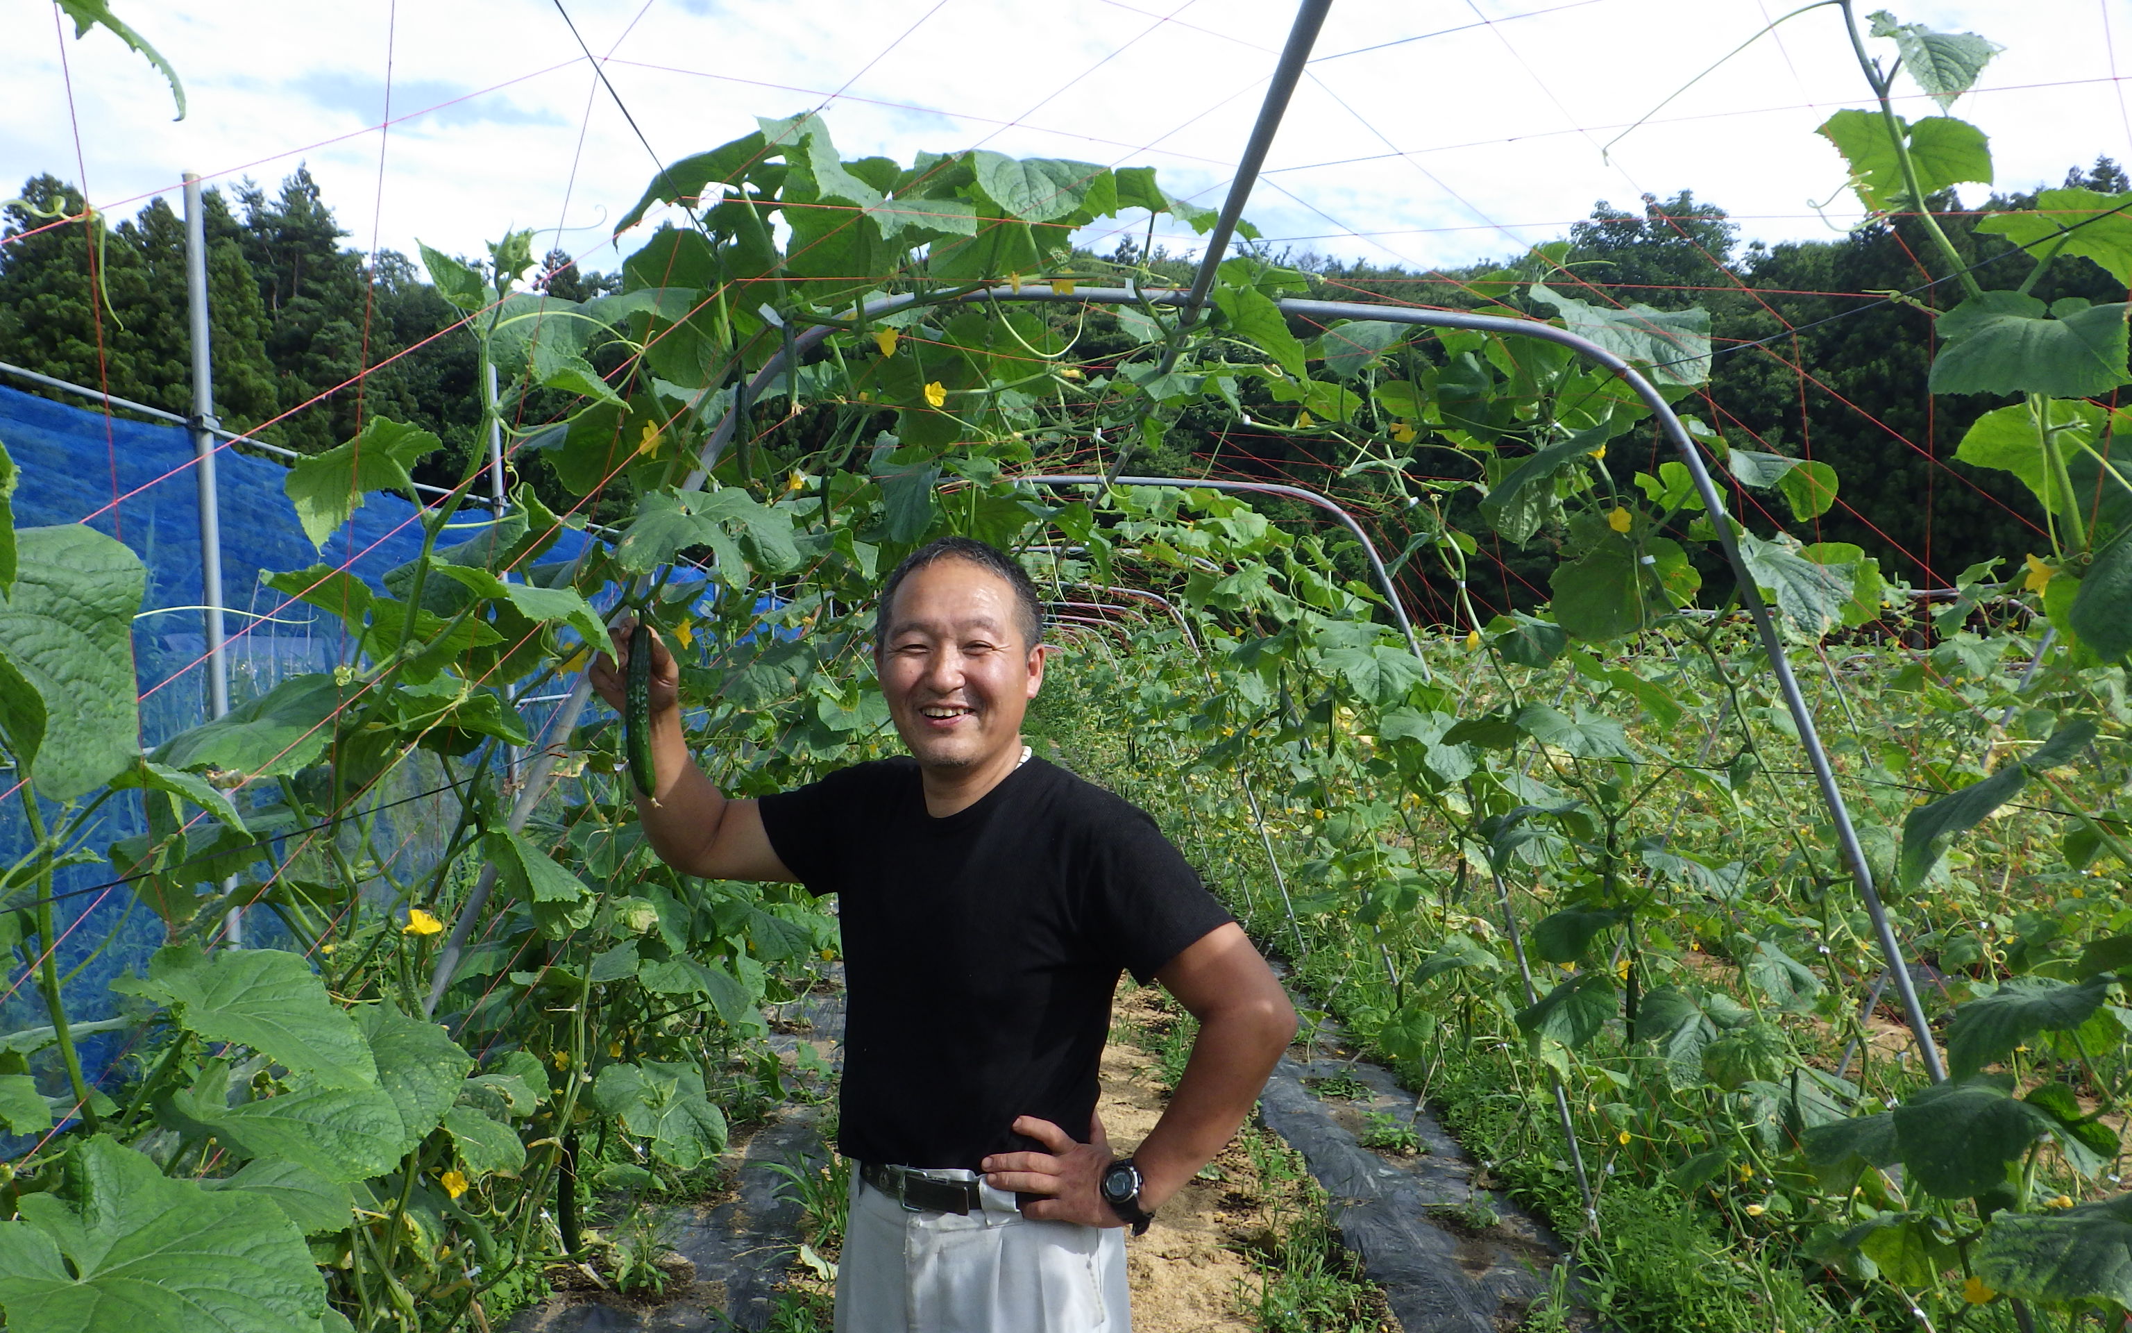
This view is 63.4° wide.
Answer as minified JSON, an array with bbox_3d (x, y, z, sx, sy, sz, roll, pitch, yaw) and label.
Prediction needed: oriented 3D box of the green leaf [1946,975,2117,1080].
[{"bbox_3d":[1.260,0.469,2.250,0.224,0.137,0.160,0,0,0],"label":"green leaf"}]

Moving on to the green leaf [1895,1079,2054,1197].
[{"bbox_3d":[1.107,0.574,2.100,0.197,0.148,0.140,-1,1,0],"label":"green leaf"}]

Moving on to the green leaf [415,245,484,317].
[{"bbox_3d":[-0.578,-0.363,1.620,0.066,0.067,0.050,-1,1,0],"label":"green leaf"}]

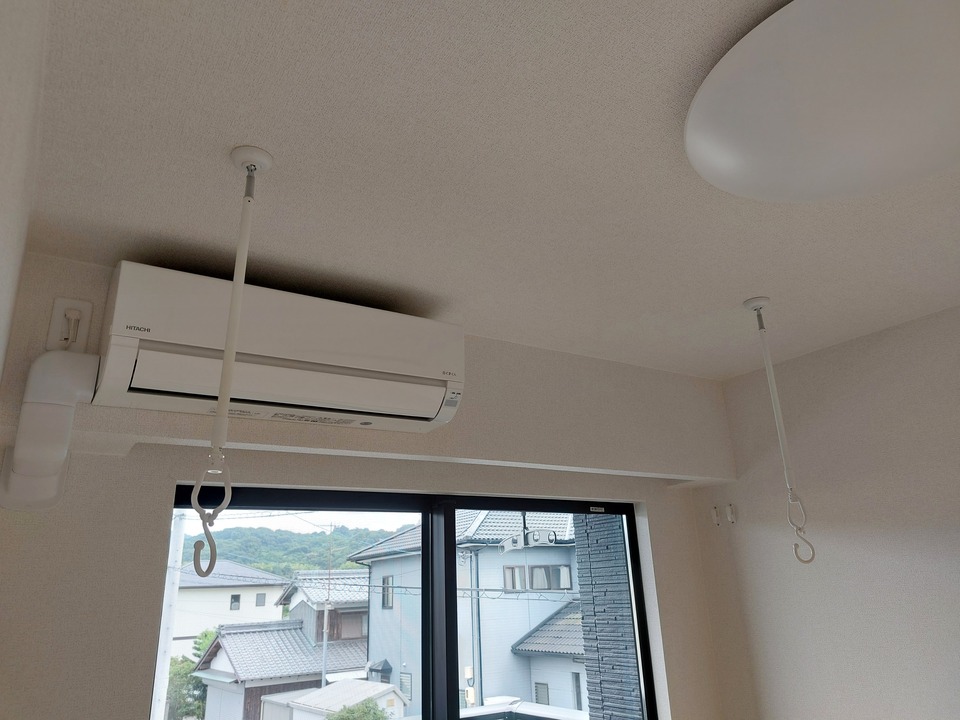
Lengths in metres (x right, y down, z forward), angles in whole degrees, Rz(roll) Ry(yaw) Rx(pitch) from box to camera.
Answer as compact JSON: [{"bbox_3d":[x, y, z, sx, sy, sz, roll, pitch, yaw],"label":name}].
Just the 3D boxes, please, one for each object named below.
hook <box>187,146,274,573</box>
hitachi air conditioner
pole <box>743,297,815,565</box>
[{"bbox_3d":[-0.374,-0.022,1.009,0.079,0.666,0.070,9,-21,-30],"label":"hook"},{"bbox_3d":[-0.426,-0.009,1.554,0.783,0.269,0.210,9,-21,-30],"label":"hitachi air conditioner"},{"bbox_3d":[0.760,0.164,1.692,0.070,0.674,0.070,9,-21,-30],"label":"pole"}]

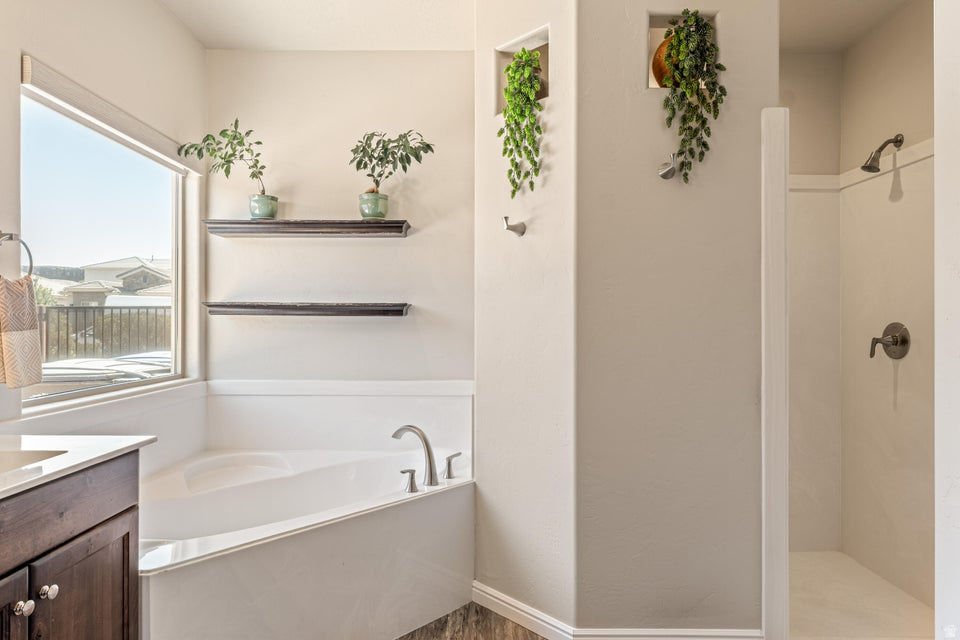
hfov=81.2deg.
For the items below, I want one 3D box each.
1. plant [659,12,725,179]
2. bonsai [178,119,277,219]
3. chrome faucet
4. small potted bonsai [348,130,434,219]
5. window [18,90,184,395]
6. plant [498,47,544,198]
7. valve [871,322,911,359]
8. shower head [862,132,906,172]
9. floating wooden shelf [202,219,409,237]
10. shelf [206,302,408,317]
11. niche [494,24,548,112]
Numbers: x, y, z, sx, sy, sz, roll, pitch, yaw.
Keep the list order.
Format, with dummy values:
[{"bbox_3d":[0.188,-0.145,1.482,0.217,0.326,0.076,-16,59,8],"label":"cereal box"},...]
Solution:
[{"bbox_3d":[0.785,-0.812,2.060,0.235,0.635,0.180,0,0,0],"label":"plant"},{"bbox_3d":[-1.225,-0.745,2.800,0.380,0.480,0.340,0,0,0],"label":"bonsai"},{"bbox_3d":[-0.297,0.596,2.508,0.270,0.242,0.060,0,0,37],"label":"chrome faucet"},{"bbox_3d":[-0.455,-0.739,2.870,0.440,0.470,0.290,0,0,0],"label":"small potted bonsai"},{"bbox_3d":[-1.565,-0.240,2.370,0.080,1.060,1.130,0,0,0],"label":"window"},{"bbox_3d":[0.166,-0.803,2.270,0.195,0.625,0.160,0,0,45],"label":"plant"},{"bbox_3d":[1.908,0.097,2.642,0.115,0.177,0.177,0,0,0],"label":"valve"},{"bbox_3d":[1.880,-0.783,2.618,0.175,0.187,0.080,0,0,0],"label":"shower head"},{"bbox_3d":[-0.889,-0.473,2.928,1.034,0.063,0.170,0,0,0],"label":"floating wooden shelf"},{"bbox_3d":[-0.889,-0.052,2.928,1.034,0.065,0.170,0,0,0],"label":"shelf"},{"bbox_3d":[0.207,-1.009,2.318,0.291,0.284,0.115,0,0,45],"label":"niche"}]

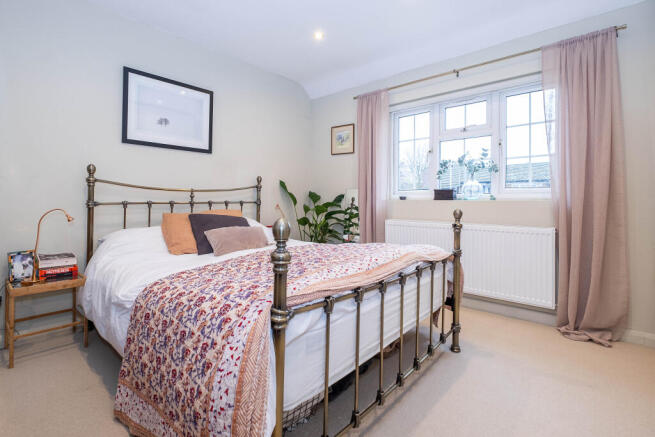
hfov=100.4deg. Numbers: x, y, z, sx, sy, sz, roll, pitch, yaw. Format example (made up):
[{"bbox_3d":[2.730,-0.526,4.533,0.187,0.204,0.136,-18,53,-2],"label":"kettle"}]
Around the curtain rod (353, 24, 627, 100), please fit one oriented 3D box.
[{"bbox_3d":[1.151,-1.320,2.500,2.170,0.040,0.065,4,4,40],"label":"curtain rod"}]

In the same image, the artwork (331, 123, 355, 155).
[{"bbox_3d":[0.180,-0.983,3.408,0.347,0.342,0.020,4,4,40],"label":"artwork"}]

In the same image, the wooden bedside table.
[{"bbox_3d":[-1.784,0.605,1.733,0.320,0.435,0.335,4,4,40],"label":"wooden bedside table"}]

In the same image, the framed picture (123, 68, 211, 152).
[{"bbox_3d":[-1.340,-0.904,2.375,0.030,0.586,0.713,4,4,40],"label":"framed picture"}]

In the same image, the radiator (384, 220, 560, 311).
[{"bbox_3d":[1.208,0.351,2.564,1.415,0.610,0.090,4,4,40],"label":"radiator"}]

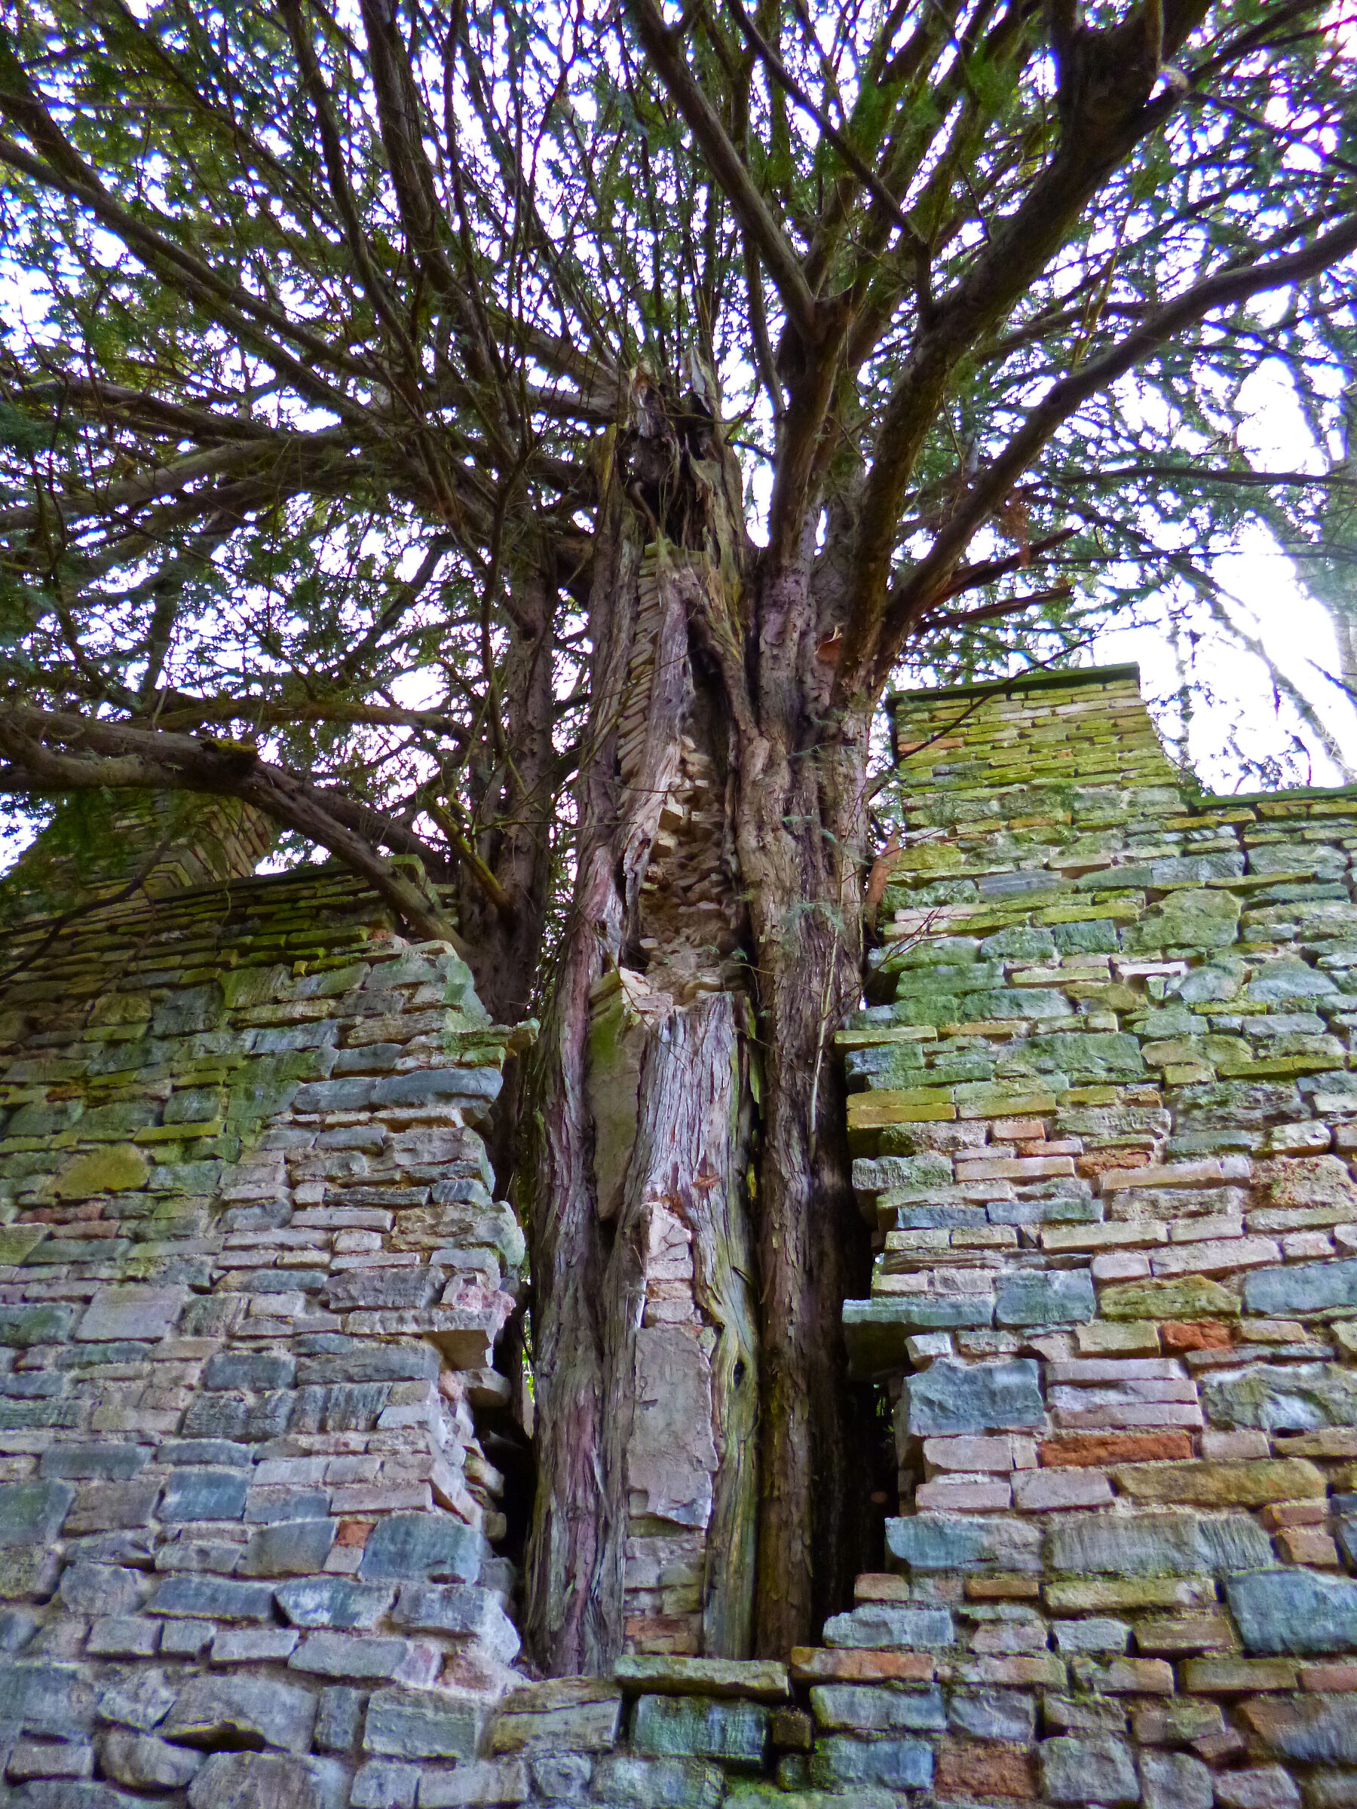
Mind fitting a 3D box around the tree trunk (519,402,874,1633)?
[{"bbox_3d":[0.140,-0.288,4.597,1.050,5.300,0.850,-5,-38,9],"label":"tree trunk"}]

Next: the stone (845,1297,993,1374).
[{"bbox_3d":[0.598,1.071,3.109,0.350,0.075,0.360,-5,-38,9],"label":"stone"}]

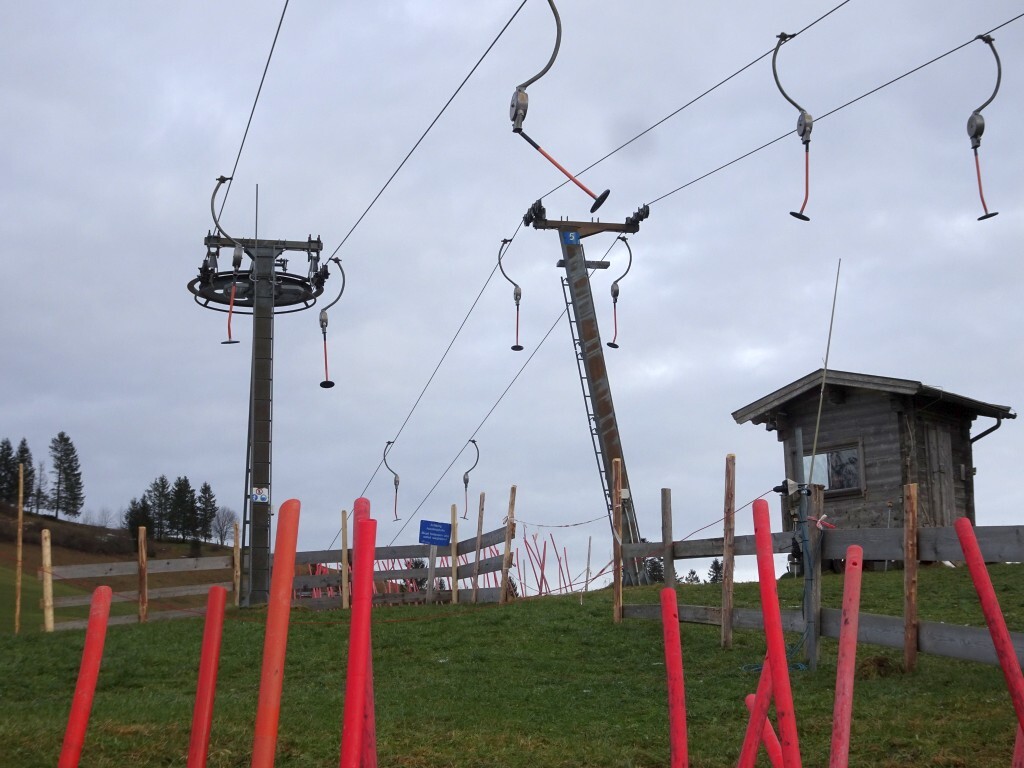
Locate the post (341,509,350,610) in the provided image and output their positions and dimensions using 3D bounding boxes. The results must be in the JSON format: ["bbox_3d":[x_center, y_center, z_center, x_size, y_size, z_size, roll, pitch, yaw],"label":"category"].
[{"bbox_3d":[-2.389,2.504,25.317,0.078,1.402,0.078,-2,-10,0],"label":"post"}]

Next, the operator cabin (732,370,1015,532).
[{"bbox_3d":[5.271,1.324,25.733,3.200,2.800,2.650,-9,-13,42],"label":"operator cabin"}]

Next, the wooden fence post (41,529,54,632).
[{"bbox_3d":[-7.303,3.093,27.935,0.140,1.627,0.140,-5,-10,-1],"label":"wooden fence post"}]

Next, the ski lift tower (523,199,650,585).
[{"bbox_3d":[1.183,0.140,28.900,1.900,6.162,1.000,1,-10,-12],"label":"ski lift tower"}]

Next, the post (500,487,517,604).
[{"bbox_3d":[-0.052,2.258,24.937,0.082,1.650,0.082,6,-10,0],"label":"post"}]

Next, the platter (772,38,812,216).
[{"bbox_3d":[3.576,-3.282,22.645,0.480,2.500,0.400,2,-10,-13],"label":"platter"}]

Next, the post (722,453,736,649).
[{"bbox_3d":[1.960,1.497,16.046,0.085,1.752,0.085,2,-10,0],"label":"post"}]

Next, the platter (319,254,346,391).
[{"bbox_3d":[-3.353,-1.141,33.205,0.480,2.500,0.400,2,-10,-13],"label":"platter"}]

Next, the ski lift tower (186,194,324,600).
[{"bbox_3d":[-3.869,0.393,27.000,2.050,5.781,2.100,1,-10,-12],"label":"ski lift tower"}]

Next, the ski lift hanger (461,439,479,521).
[{"bbox_3d":[-0.983,2.206,41.000,0.380,1.867,0.280,1,-10,-12],"label":"ski lift hanger"}]

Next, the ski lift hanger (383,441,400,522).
[{"bbox_3d":[-3.663,2.989,54.515,0.480,2.500,0.400,2,-10,-13],"label":"ski lift hanger"}]

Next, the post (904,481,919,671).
[{"bbox_3d":[2.992,1.446,13.317,0.095,1.406,0.095,2,-10,0],"label":"post"}]

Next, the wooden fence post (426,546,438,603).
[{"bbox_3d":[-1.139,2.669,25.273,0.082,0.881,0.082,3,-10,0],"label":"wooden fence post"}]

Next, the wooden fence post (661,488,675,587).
[{"bbox_3d":[1.550,1.757,17.621,0.095,1.446,0.095,-1,-10,0],"label":"wooden fence post"}]

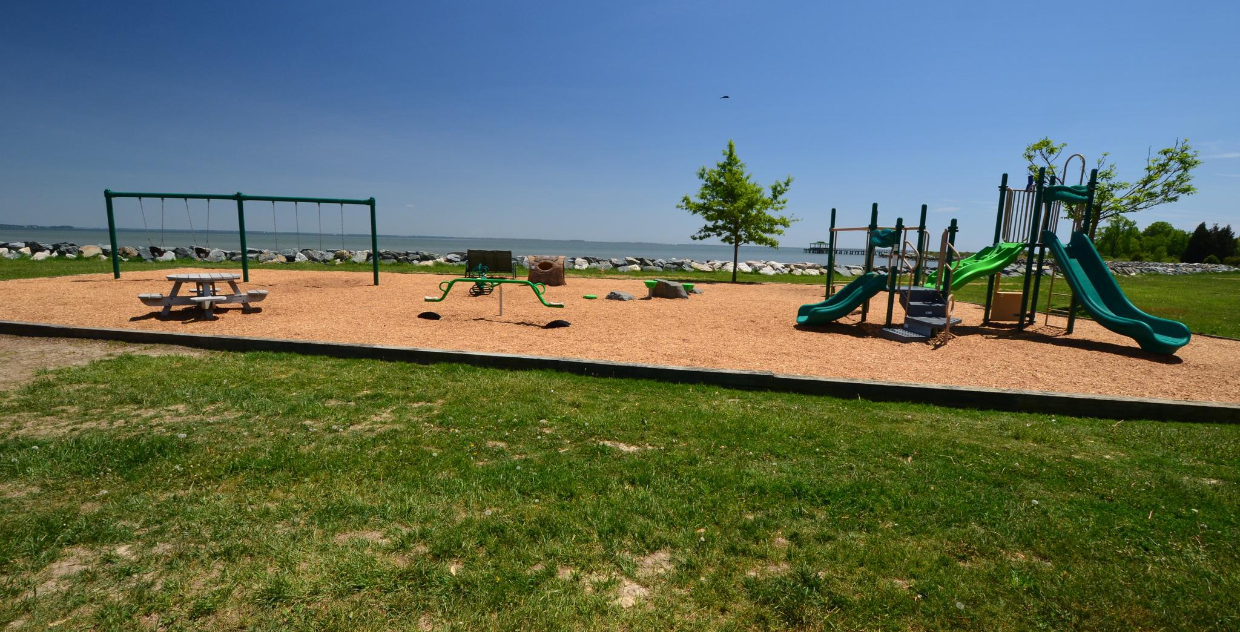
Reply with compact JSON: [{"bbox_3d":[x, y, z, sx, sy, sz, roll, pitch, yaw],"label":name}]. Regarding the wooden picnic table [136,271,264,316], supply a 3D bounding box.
[{"bbox_3d":[-7.823,-0.398,9.758,1.950,0.670,2.000,-5,10,-39],"label":"wooden picnic table"}]

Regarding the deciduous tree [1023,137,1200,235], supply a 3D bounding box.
[{"bbox_3d":[14.040,-2.727,15.119,3.738,4.836,3.738,9,11,42],"label":"deciduous tree"}]

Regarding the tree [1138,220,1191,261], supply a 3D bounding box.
[{"bbox_3d":[87.437,-11.703,82.878,5.591,7.143,5.591,-6,11,-43],"label":"tree"}]

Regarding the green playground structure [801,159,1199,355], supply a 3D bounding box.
[{"bbox_3d":[6.213,-1.460,9.872,5.750,3.420,4.800,1,8,0],"label":"green playground structure"}]

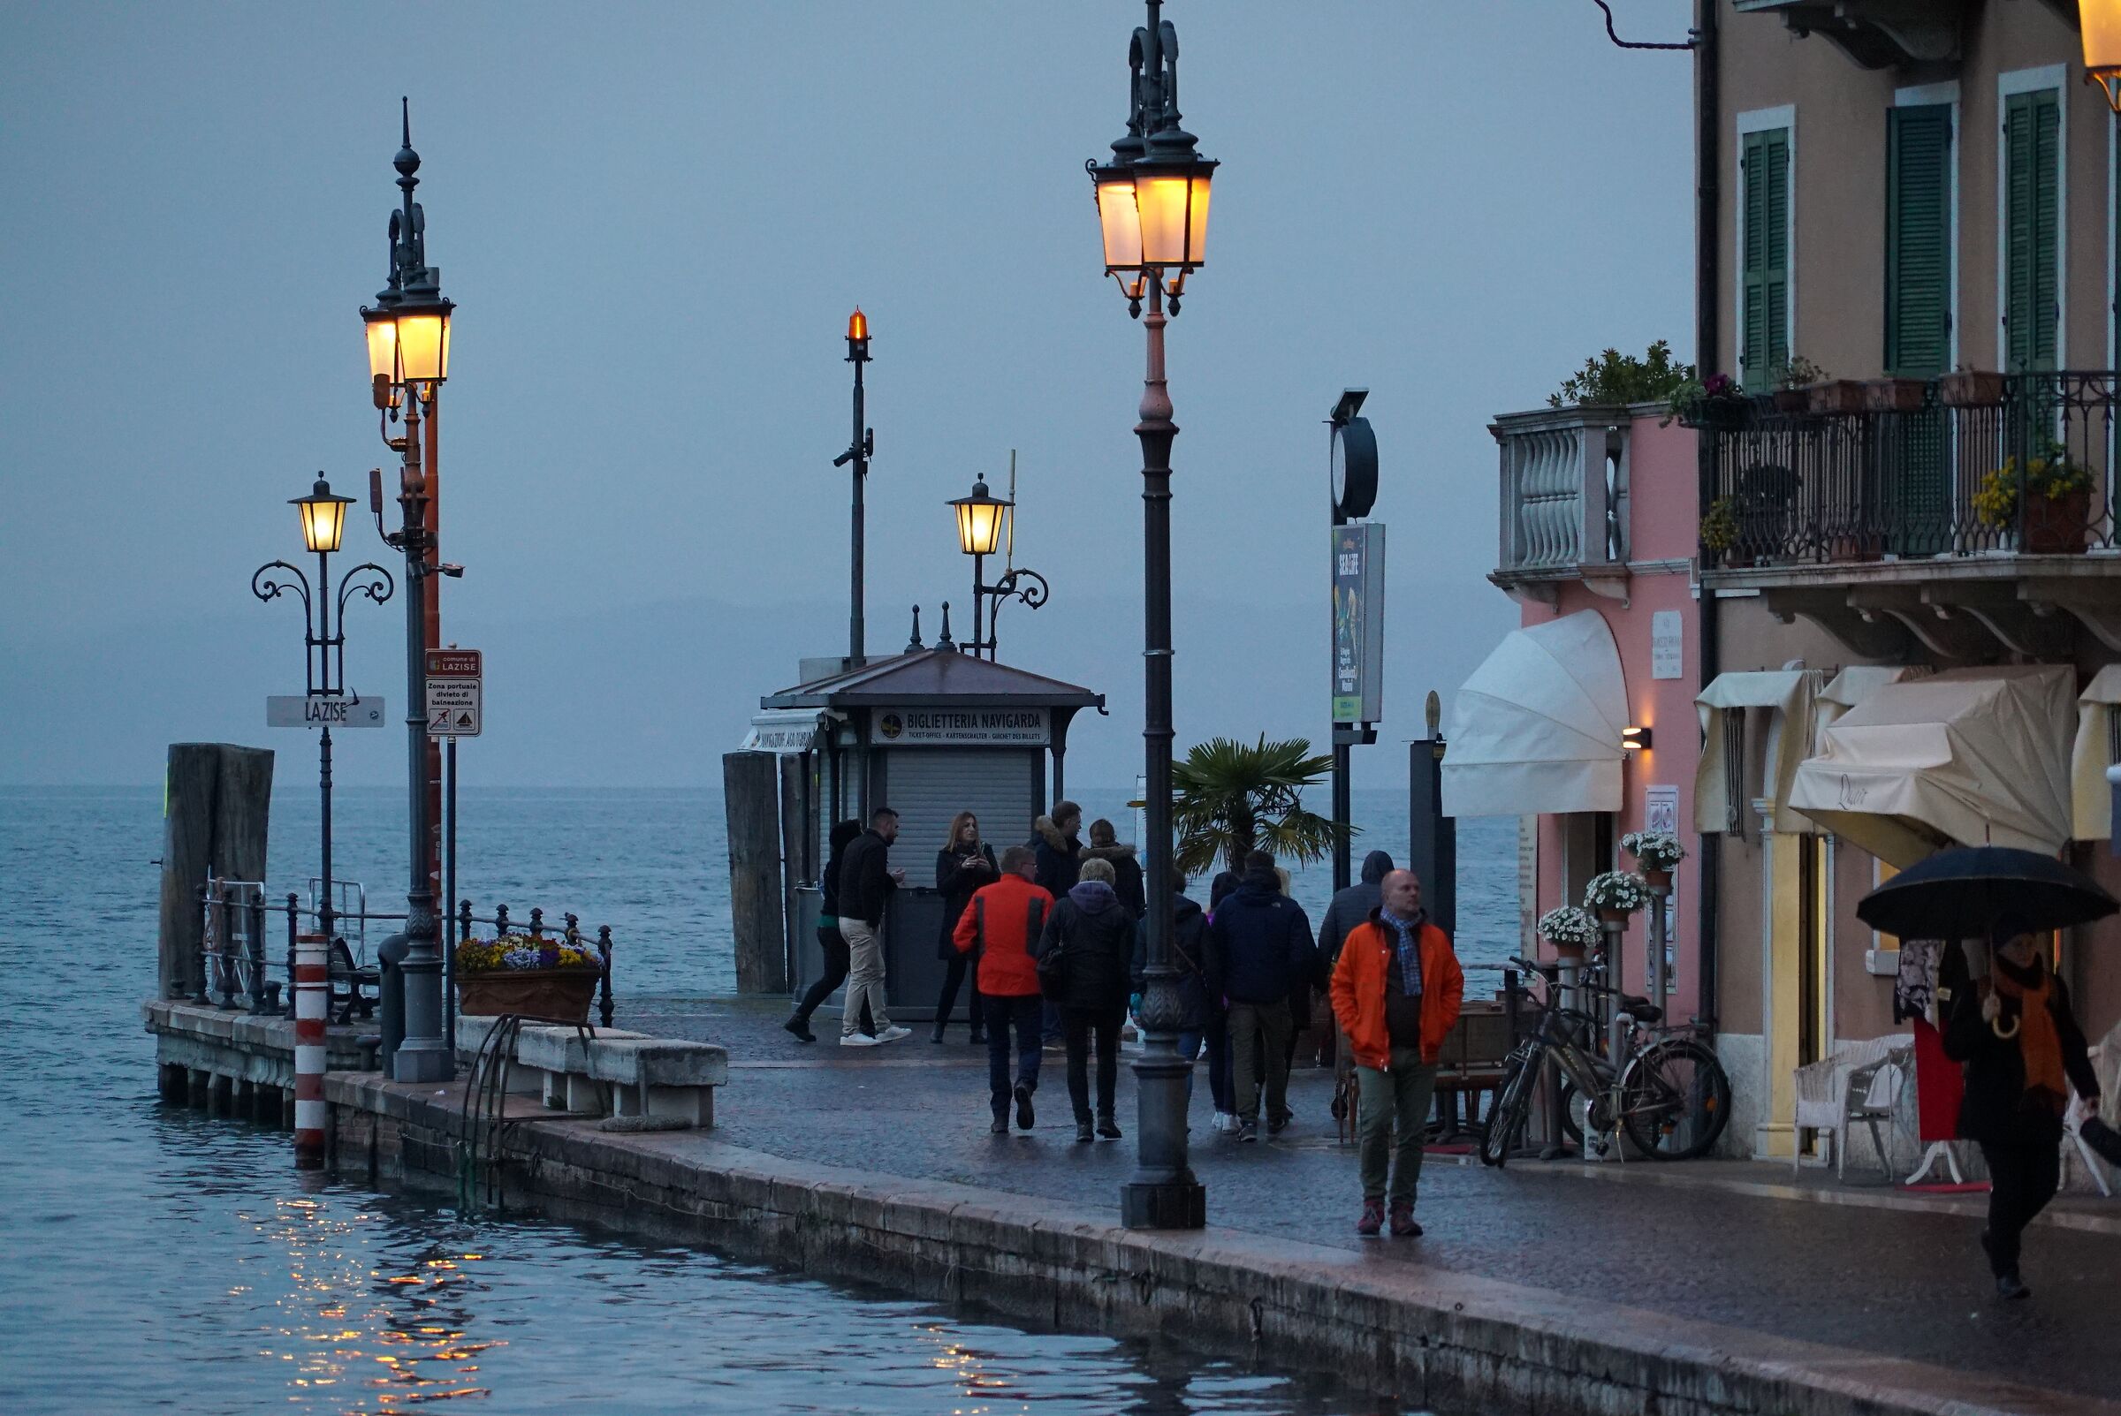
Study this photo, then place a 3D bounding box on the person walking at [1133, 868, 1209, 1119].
[{"bbox_3d":[0.692,1.772,86.200,0.520,1.640,0.420,0,0,-3],"label":"person walking"}]

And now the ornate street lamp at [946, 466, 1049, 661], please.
[{"bbox_3d":[-0.514,0.298,115.500,0.840,4.440,0.560,0,0,0],"label":"ornate street lamp"}]

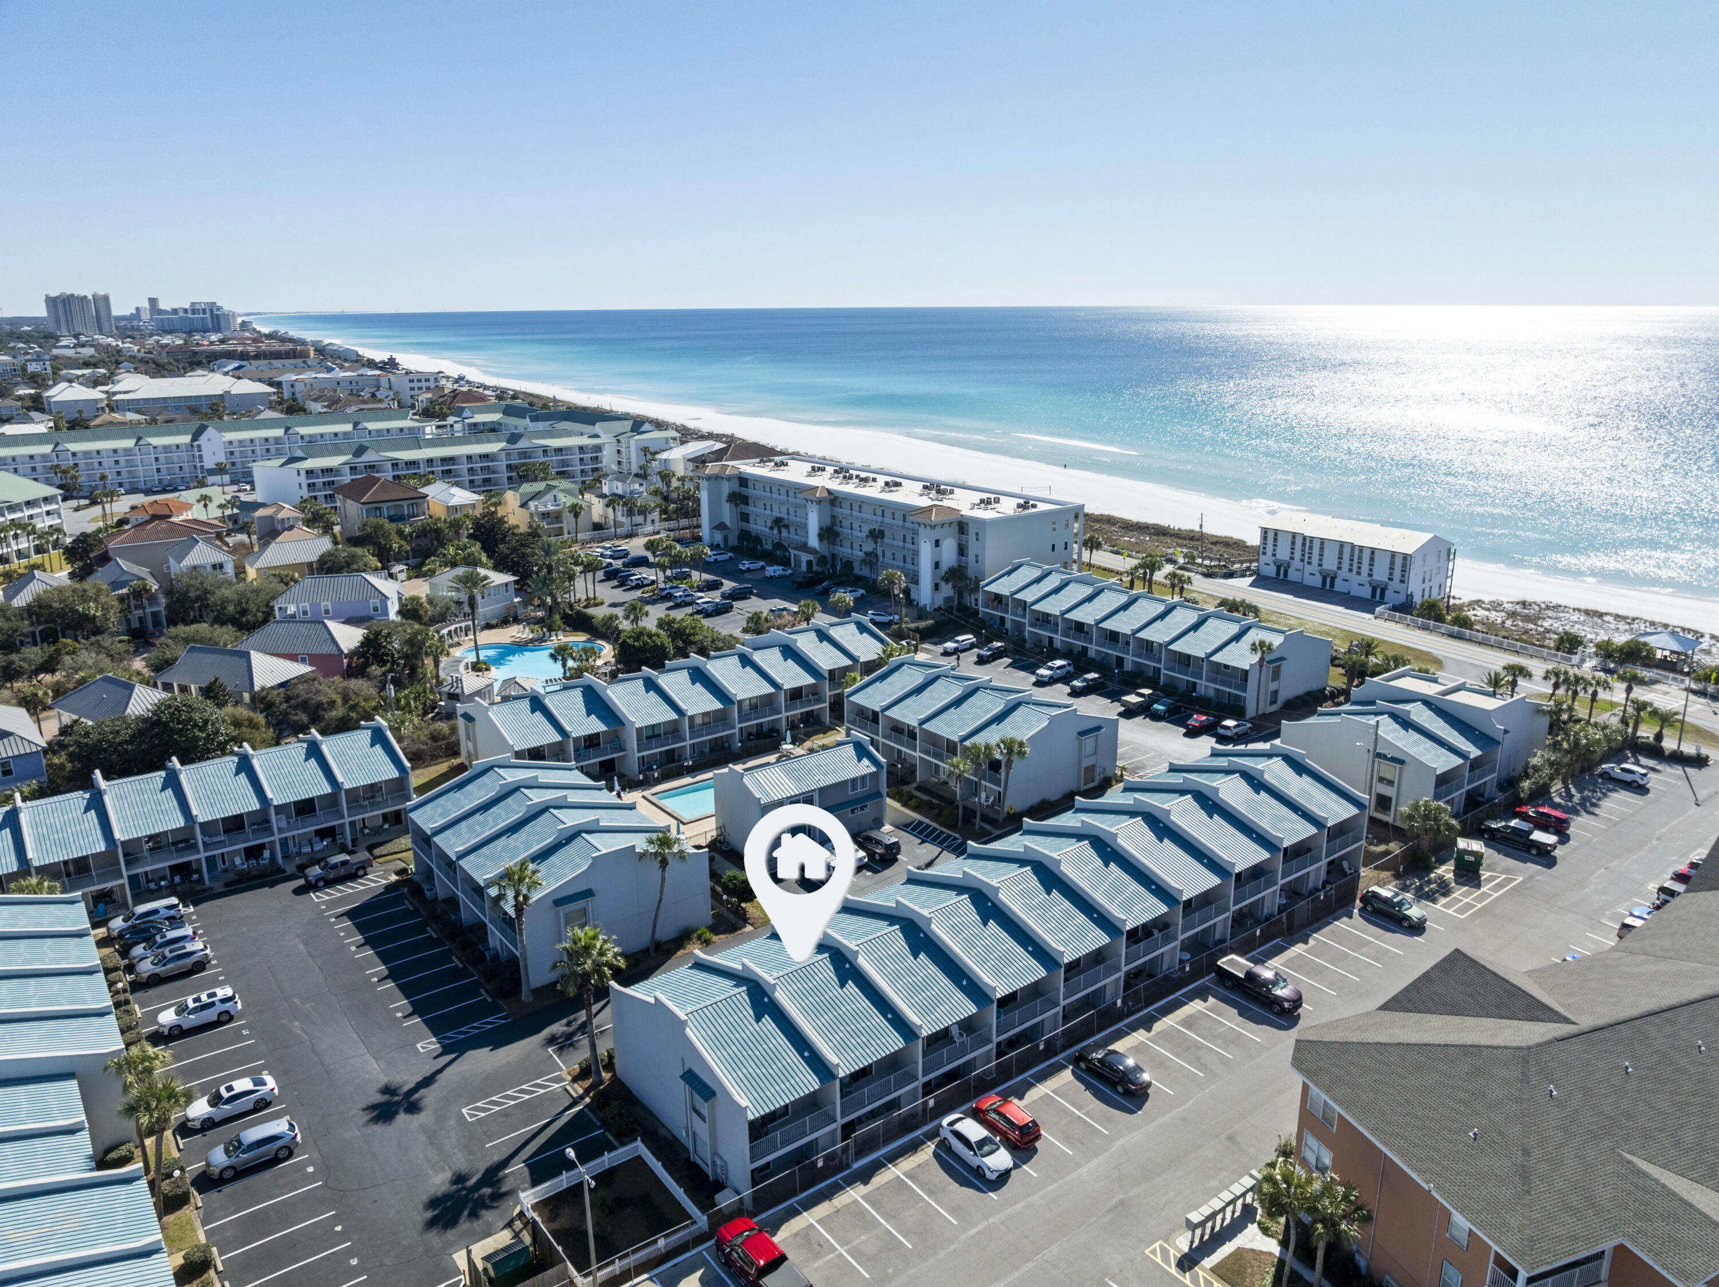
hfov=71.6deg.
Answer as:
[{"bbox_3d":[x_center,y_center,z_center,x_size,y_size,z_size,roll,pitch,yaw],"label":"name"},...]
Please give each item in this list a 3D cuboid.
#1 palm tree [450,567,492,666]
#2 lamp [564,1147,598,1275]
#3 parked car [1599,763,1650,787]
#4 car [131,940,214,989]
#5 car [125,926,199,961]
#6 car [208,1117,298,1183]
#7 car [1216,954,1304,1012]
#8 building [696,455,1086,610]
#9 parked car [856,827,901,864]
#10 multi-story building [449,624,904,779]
[{"bbox_3d":[-49.710,-3.200,153.760,5.300,12.300,5.300,0,16,0],"label":"palm tree"},{"bbox_3d":[-12.020,26.650,54.190,0.450,7.150,3.000,-12,20,-36],"label":"lamp"},{"bbox_3d":[73.709,12.485,114.644,1.820,1.620,4.300,-11,19,-34],"label":"parked car"},{"bbox_3d":[-49.108,22.916,85.304,4.800,1.680,1.900,-11,19,-32],"label":"car"},{"bbox_3d":[-50.973,22.372,87.285,4.550,1.660,1.840,-11,19,-32],"label":"car"},{"bbox_3d":[-33.330,27.690,65.310,4.800,1.610,1.900,-12,19,-35],"label":"car"},{"bbox_3d":[25.990,21.880,77.020,2.030,1.920,5.850,-12,20,-36],"label":"car"},{"bbox_3d":[0.328,-20.506,201.426,25.274,13.700,76.641,-12,20,-36],"label":"building"},{"bbox_3d":[1.438,16.599,99.194,1.920,1.720,4.700,-13,20,-37],"label":"parked car"},{"bbox_3d":[-17.593,5.422,130.786,48.800,8.800,17.700,-13,20,-37],"label":"multi-story building"}]

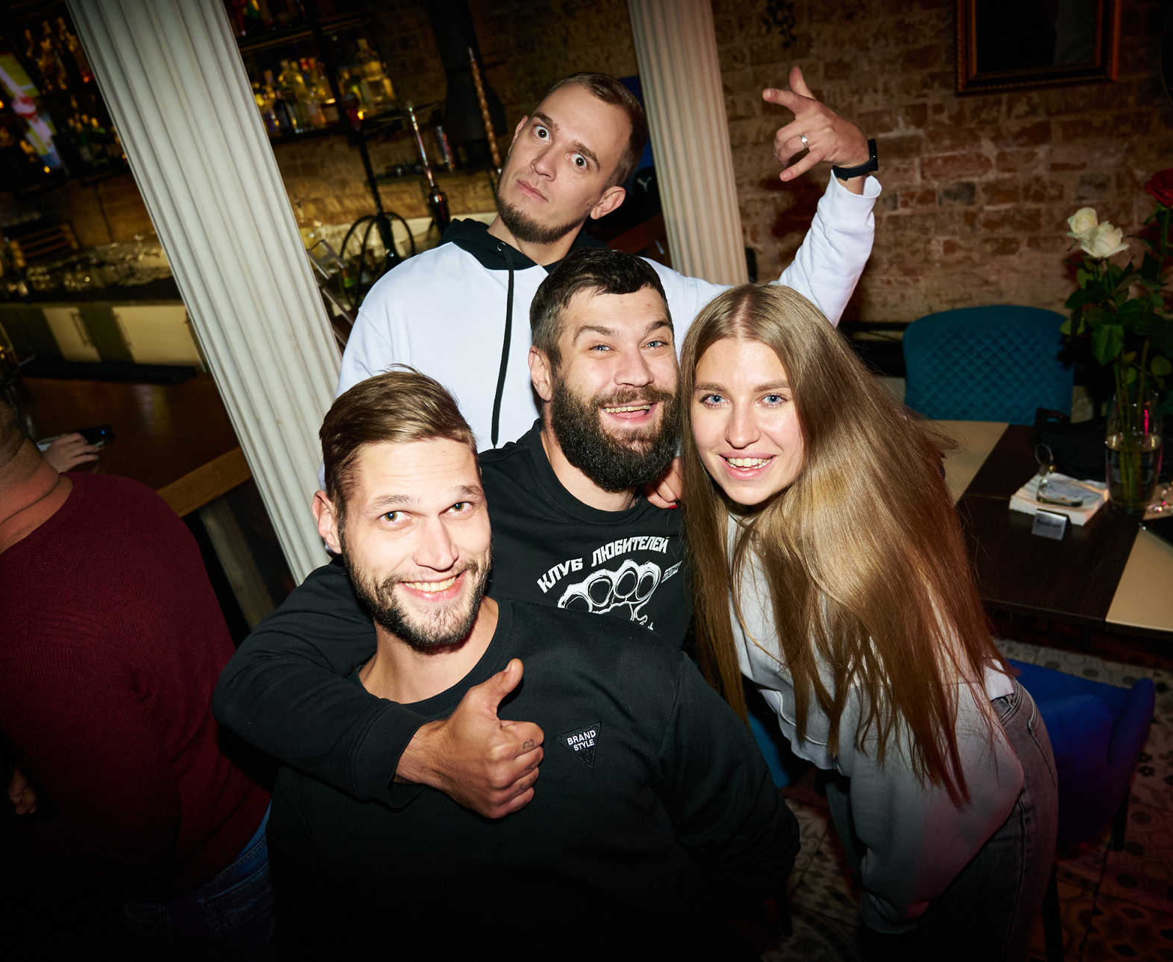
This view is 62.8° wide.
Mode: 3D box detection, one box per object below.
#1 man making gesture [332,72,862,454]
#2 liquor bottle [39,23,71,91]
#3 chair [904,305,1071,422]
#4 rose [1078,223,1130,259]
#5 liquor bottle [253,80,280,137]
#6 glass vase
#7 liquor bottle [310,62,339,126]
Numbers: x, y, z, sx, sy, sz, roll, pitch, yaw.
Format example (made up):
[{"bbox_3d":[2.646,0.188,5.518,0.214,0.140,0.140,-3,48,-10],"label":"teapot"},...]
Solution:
[{"bbox_3d":[0.083,0.284,1.748,0.800,1.860,0.450,-9,26,-6],"label":"man making gesture"},{"bbox_3d":[-3.028,-2.418,5.477,0.070,0.335,0.070,8,32,37],"label":"liquor bottle"},{"bbox_3d":[1.302,-0.068,3.158,0.540,0.830,0.580,3,30,30],"label":"chair"},{"bbox_3d":[1.041,-0.481,1.930,0.092,0.070,0.086,8,46,37],"label":"rose"},{"bbox_3d":[-1.577,-1.838,4.742,0.077,0.265,0.077,8,32,37],"label":"liquor bottle"},{"bbox_3d":[1.194,-0.062,2.096,0.109,0.255,0.109,8,32,37],"label":"glass vase"},{"bbox_3d":[-1.217,-1.804,4.459,0.083,0.275,0.080,8,32,37],"label":"liquor bottle"}]

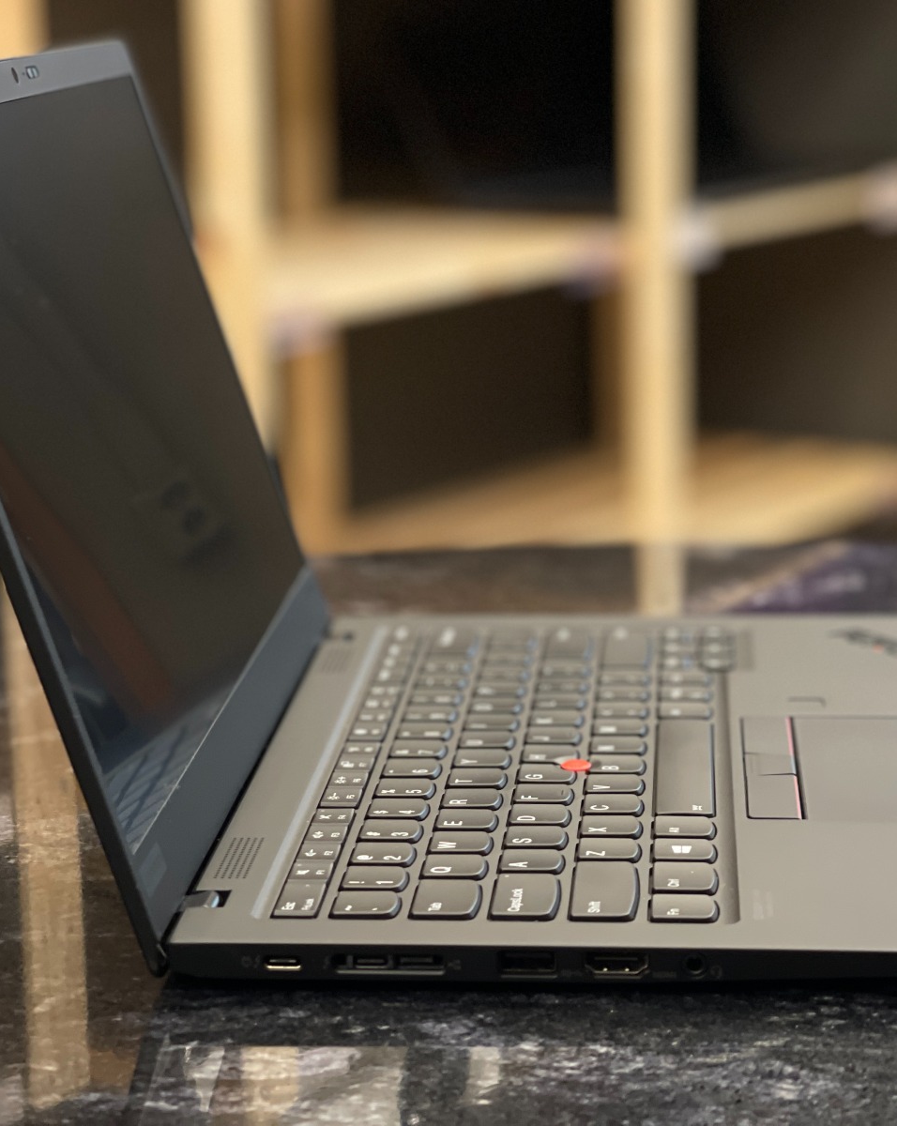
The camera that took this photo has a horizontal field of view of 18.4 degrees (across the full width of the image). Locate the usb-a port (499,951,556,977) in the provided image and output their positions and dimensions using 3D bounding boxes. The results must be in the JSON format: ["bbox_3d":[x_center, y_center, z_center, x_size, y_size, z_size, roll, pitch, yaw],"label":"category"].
[{"bbox_3d":[0.019,0.093,0.655,0.013,0.007,0.007,0,13,5],"label":"usb-a port"}]

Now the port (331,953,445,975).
[{"bbox_3d":[-0.014,0.094,0.658,0.026,0.005,0.007,0,13,5],"label":"port"}]

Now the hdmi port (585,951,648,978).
[{"bbox_3d":[0.040,0.093,0.653,0.015,0.006,0.007,0,13,5],"label":"hdmi port"}]

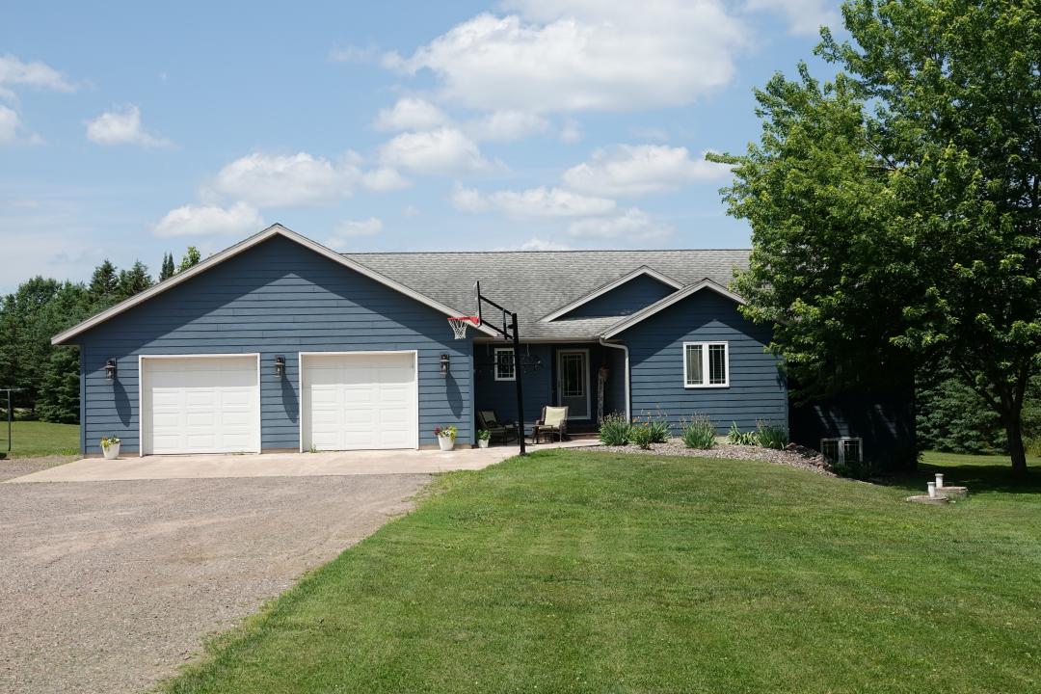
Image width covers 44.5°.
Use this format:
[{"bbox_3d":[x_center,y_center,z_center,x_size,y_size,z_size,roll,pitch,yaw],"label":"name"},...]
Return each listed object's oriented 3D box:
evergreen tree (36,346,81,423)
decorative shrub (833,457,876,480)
[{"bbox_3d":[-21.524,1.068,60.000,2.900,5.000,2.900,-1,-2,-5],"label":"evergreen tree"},{"bbox_3d":[9.346,3.439,35.600,1.200,0.720,1.000,-1,-2,-5],"label":"decorative shrub"}]

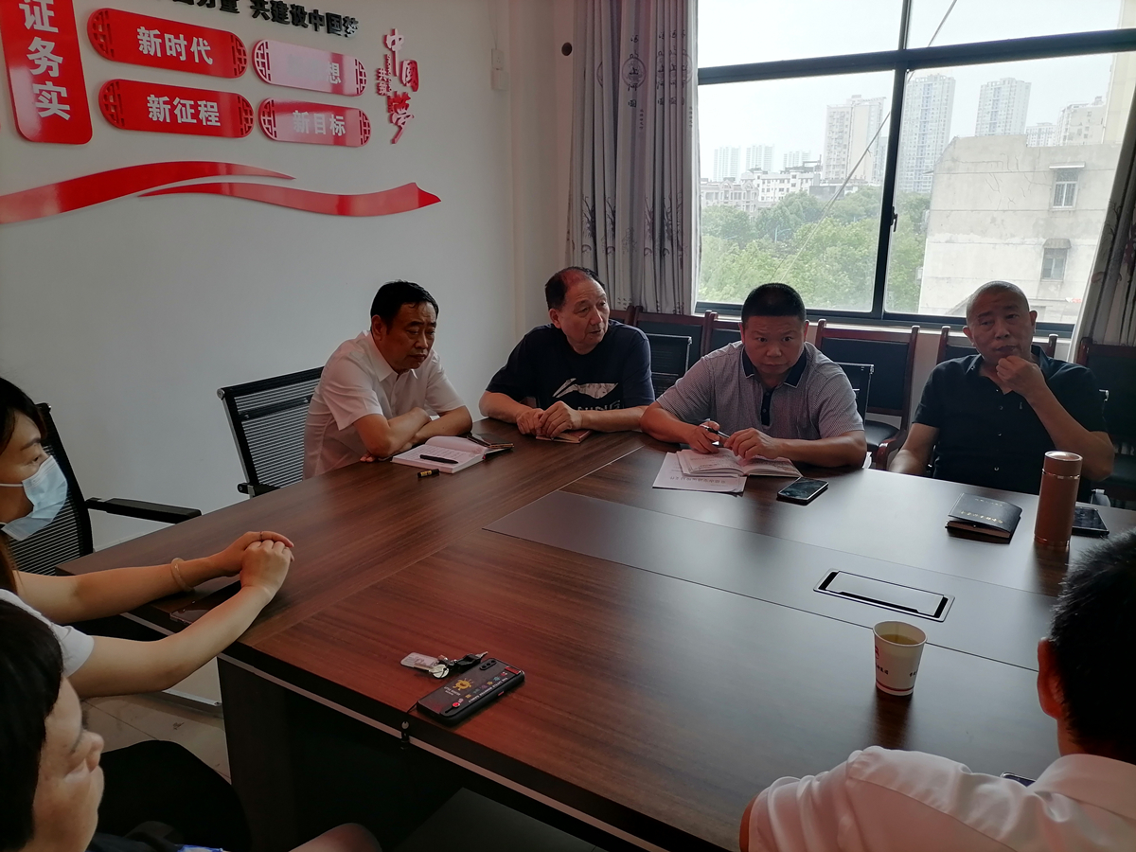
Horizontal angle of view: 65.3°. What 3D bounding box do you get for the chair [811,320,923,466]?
[{"bbox_3d":[1.300,0.008,4.143,0.469,0.928,0.561,8,16,29],"label":"chair"}]

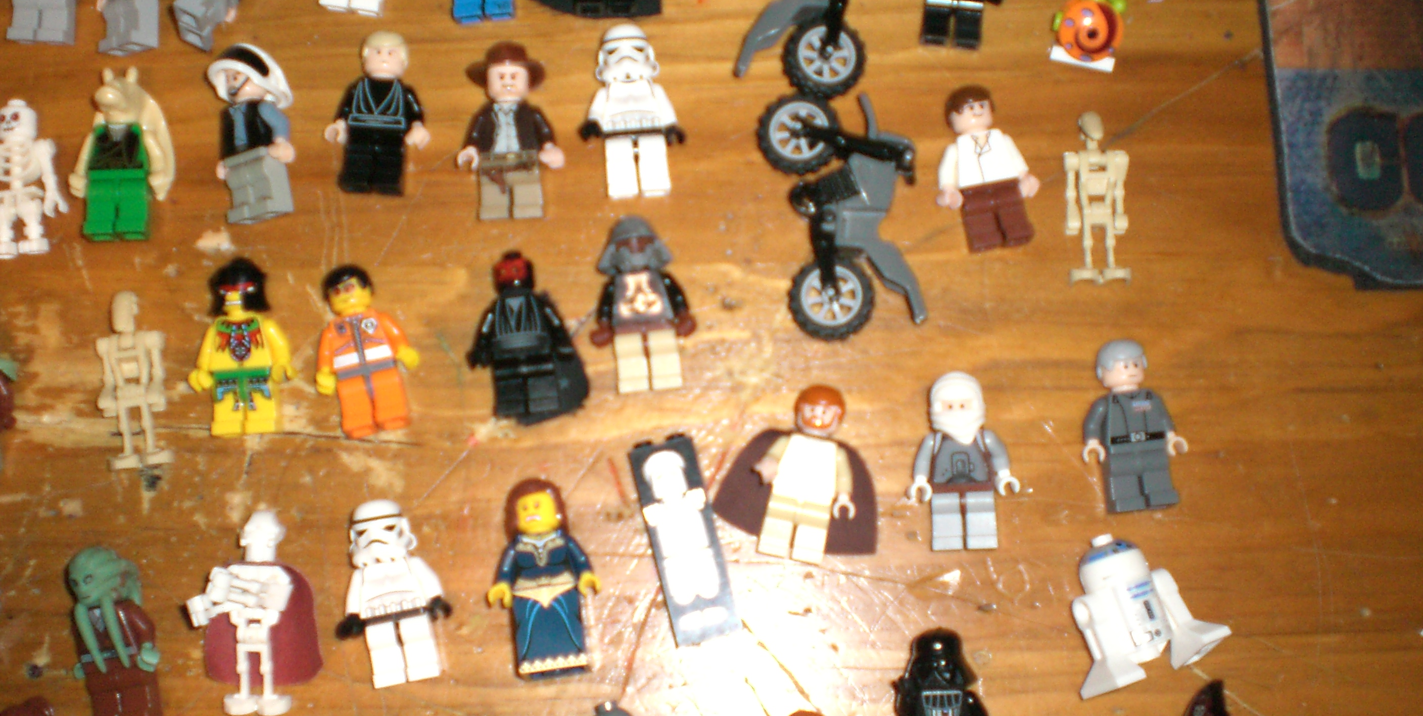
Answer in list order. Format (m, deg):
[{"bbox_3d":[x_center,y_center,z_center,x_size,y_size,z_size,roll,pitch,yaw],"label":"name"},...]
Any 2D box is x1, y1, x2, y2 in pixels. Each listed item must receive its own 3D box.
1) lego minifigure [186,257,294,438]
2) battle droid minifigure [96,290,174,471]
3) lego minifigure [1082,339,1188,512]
[{"bbox_3d":[-0.113,-0.003,0.376,0.026,0.013,0.043,-5,85,-1],"label":"lego minifigure"},{"bbox_3d":[-0.145,0.005,0.391,0.019,0.011,0.044,-9,82,0],"label":"battle droid minifigure"},{"bbox_3d":[0.103,0.016,0.384,0.025,0.013,0.042,-5,84,-6],"label":"lego minifigure"}]

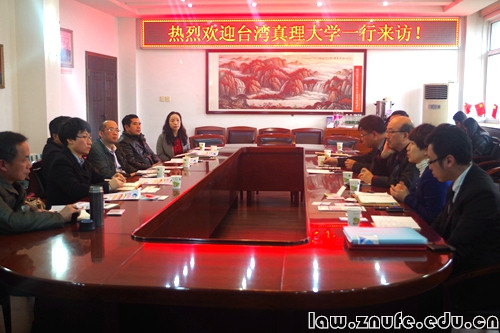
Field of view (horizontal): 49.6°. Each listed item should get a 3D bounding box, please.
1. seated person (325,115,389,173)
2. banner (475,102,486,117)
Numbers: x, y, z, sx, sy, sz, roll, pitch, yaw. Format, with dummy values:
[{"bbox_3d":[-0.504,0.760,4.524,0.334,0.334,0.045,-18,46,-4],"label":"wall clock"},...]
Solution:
[{"bbox_3d":[0.990,0.215,4.569,0.680,1.270,0.560,1,7,6],"label":"seated person"},{"bbox_3d":[3.693,-0.913,8.676,0.190,0.230,0.060,4,8,23],"label":"banner"}]

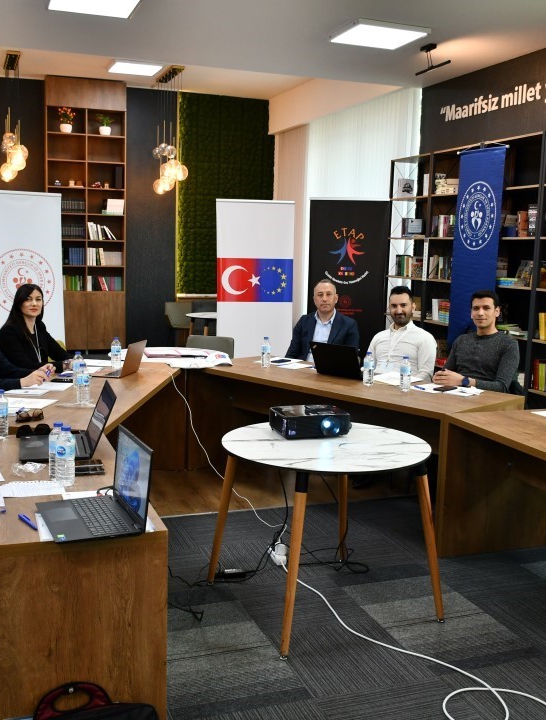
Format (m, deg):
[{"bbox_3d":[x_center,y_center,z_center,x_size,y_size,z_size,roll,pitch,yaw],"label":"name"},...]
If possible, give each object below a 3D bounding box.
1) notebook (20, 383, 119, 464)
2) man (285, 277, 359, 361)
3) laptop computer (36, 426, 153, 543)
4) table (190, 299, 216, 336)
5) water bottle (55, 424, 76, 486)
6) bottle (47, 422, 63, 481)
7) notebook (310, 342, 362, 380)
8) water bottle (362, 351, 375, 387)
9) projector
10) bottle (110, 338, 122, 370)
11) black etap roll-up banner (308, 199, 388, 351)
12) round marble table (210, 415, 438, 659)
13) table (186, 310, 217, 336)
[{"bbox_3d":[-0.819,0.235,3.218,0.350,0.237,0.380,-1,8,-16],"label":"notebook"},{"bbox_3d":[0.309,0.085,5.909,0.560,1.340,0.760,5,9,22],"label":"man"},{"bbox_3d":[-0.535,0.358,2.384,0.265,0.245,0.360,-2,9,-25],"label":"laptop computer"},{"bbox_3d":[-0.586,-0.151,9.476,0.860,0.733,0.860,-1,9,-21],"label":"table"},{"bbox_3d":[-0.706,0.320,2.753,0.066,0.207,0.066,2,8,0],"label":"water bottle"},{"bbox_3d":[-0.743,0.311,2.805,0.065,0.205,0.065,0,8,-15],"label":"bottle"},{"bbox_3d":[0.484,-0.008,5.229,0.340,0.223,0.321,9,10,41],"label":"notebook"},{"bbox_3d":[0.581,0.053,4.885,0.065,0.203,0.065,2,8,0],"label":"water bottle"},{"bbox_3d":[0.173,0.287,3.733,0.310,0.105,0.225,-1,8,-18],"label":"projector"},{"bbox_3d":[-1.032,-0.048,5.338,0.065,0.208,0.065,0,8,-11],"label":"bottle"},{"bbox_3d":[0.732,-0.561,8.121,0.788,2.055,0.150,2,8,4],"label":"black etap roll-up banner"},{"bbox_3d":[0.216,0.719,3.550,0.910,0.733,0.910,2,8,0],"label":"round marble table"},{"bbox_3d":[-0.592,-0.149,9.539,0.880,0.745,0.880,2,8,0],"label":"table"}]

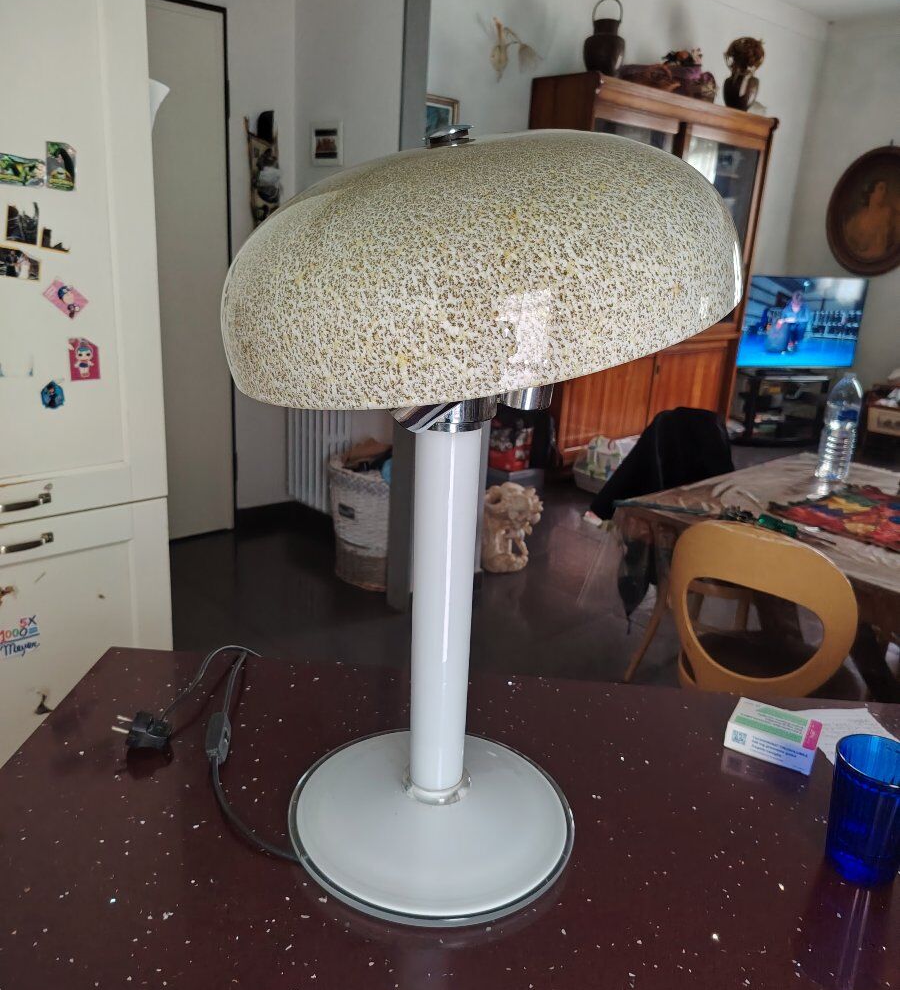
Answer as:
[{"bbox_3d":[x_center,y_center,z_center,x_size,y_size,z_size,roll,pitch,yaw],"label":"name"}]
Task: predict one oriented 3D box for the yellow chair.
[{"bbox_3d":[0.737,0.413,2.066,0.450,0.790,0.490,13,20,28],"label":"yellow chair"}]

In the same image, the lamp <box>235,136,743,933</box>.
[{"bbox_3d":[0.013,0.022,0.594,0.352,0.518,0.352,3,17,0],"label":"lamp"}]

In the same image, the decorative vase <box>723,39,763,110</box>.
[{"bbox_3d":[2.075,-2.928,5.828,0.275,0.500,0.275,-11,22,-38],"label":"decorative vase"}]

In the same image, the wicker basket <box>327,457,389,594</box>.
[{"bbox_3d":[-0.266,0.096,3.428,0.420,0.480,0.420,3,17,-1],"label":"wicker basket"}]

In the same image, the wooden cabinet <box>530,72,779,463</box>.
[{"bbox_3d":[1.353,-1.510,5.838,1.920,2.294,0.530,-11,22,-38],"label":"wooden cabinet"}]

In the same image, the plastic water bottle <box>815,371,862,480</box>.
[{"bbox_3d":[1.127,-0.198,2.386,0.090,0.295,0.090,-11,22,-38],"label":"plastic water bottle"}]

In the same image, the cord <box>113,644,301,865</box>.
[{"bbox_3d":[-0.202,0.204,0.773,0.200,0.045,0.320,3,17,0],"label":"cord"}]

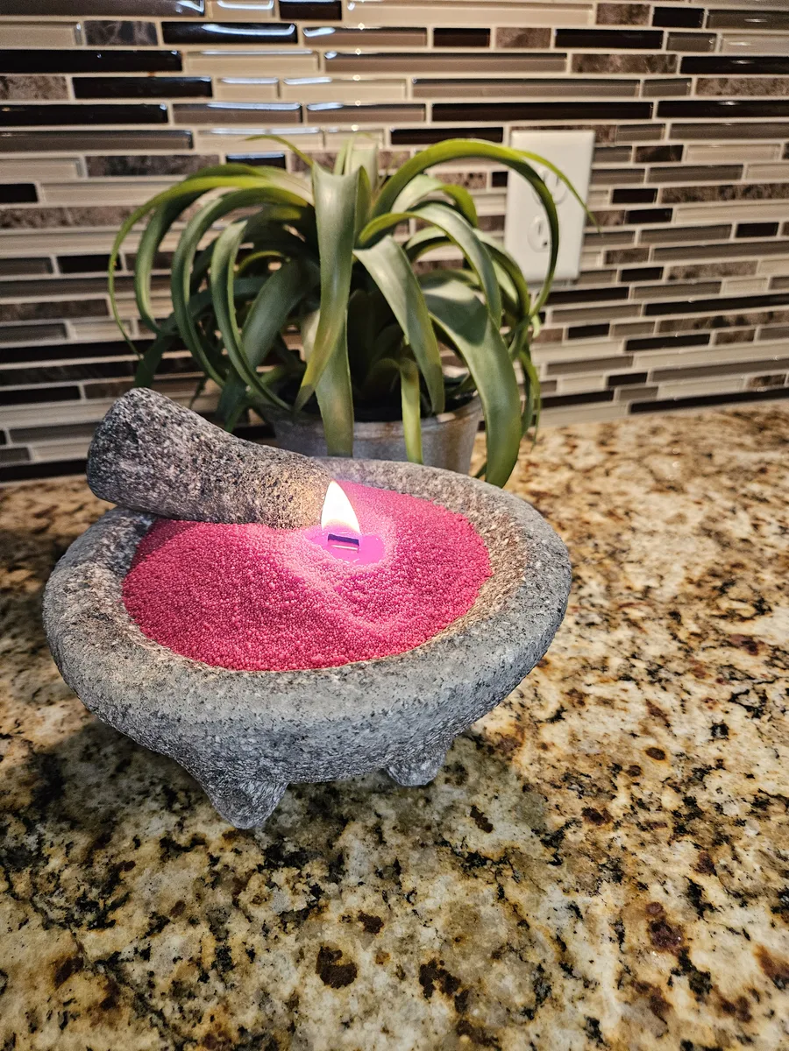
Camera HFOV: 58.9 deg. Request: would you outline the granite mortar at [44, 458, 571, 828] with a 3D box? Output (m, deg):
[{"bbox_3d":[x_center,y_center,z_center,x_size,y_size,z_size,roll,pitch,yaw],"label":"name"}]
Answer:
[{"bbox_3d":[-0.031,0.057,0.298,0.196,0.120,0.194,-7,31,-11],"label":"granite mortar"}]

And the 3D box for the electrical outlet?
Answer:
[{"bbox_3d":[0.127,-0.260,0.577,0.070,0.114,0.008,-7,31,-11],"label":"electrical outlet"}]

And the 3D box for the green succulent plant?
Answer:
[{"bbox_3d":[-0.020,-0.103,0.442,0.272,0.252,0.245,-7,31,-11],"label":"green succulent plant"}]

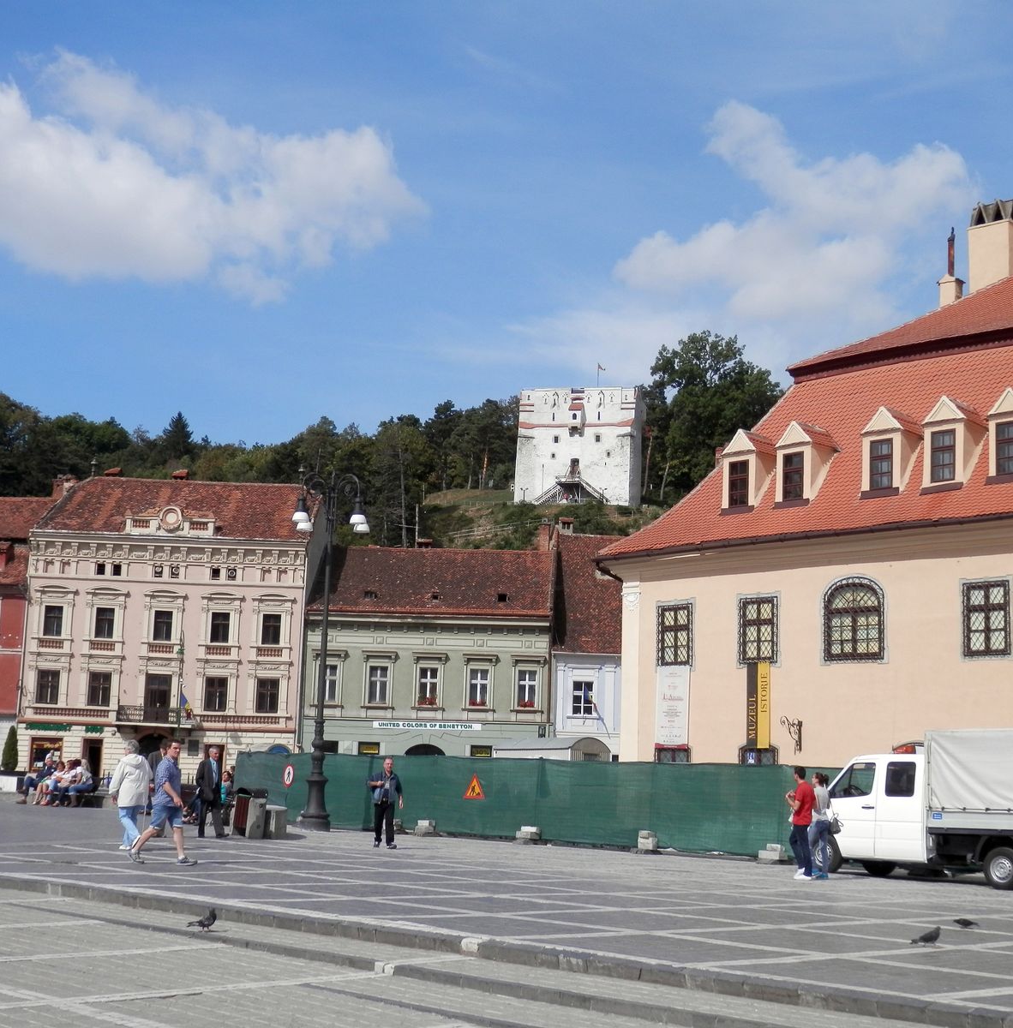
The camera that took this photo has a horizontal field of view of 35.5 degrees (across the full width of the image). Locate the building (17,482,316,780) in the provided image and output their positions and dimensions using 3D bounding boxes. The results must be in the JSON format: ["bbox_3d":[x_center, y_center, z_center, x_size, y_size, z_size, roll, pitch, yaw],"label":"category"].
[{"bbox_3d":[-17.967,6.859,89.066,14.590,17.606,14.000,2,-10,-2],"label":"building"}]

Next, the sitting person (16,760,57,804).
[{"bbox_3d":[-13.178,7.506,44.451,0.950,1.260,0.600,10,-13,-39],"label":"sitting person"}]

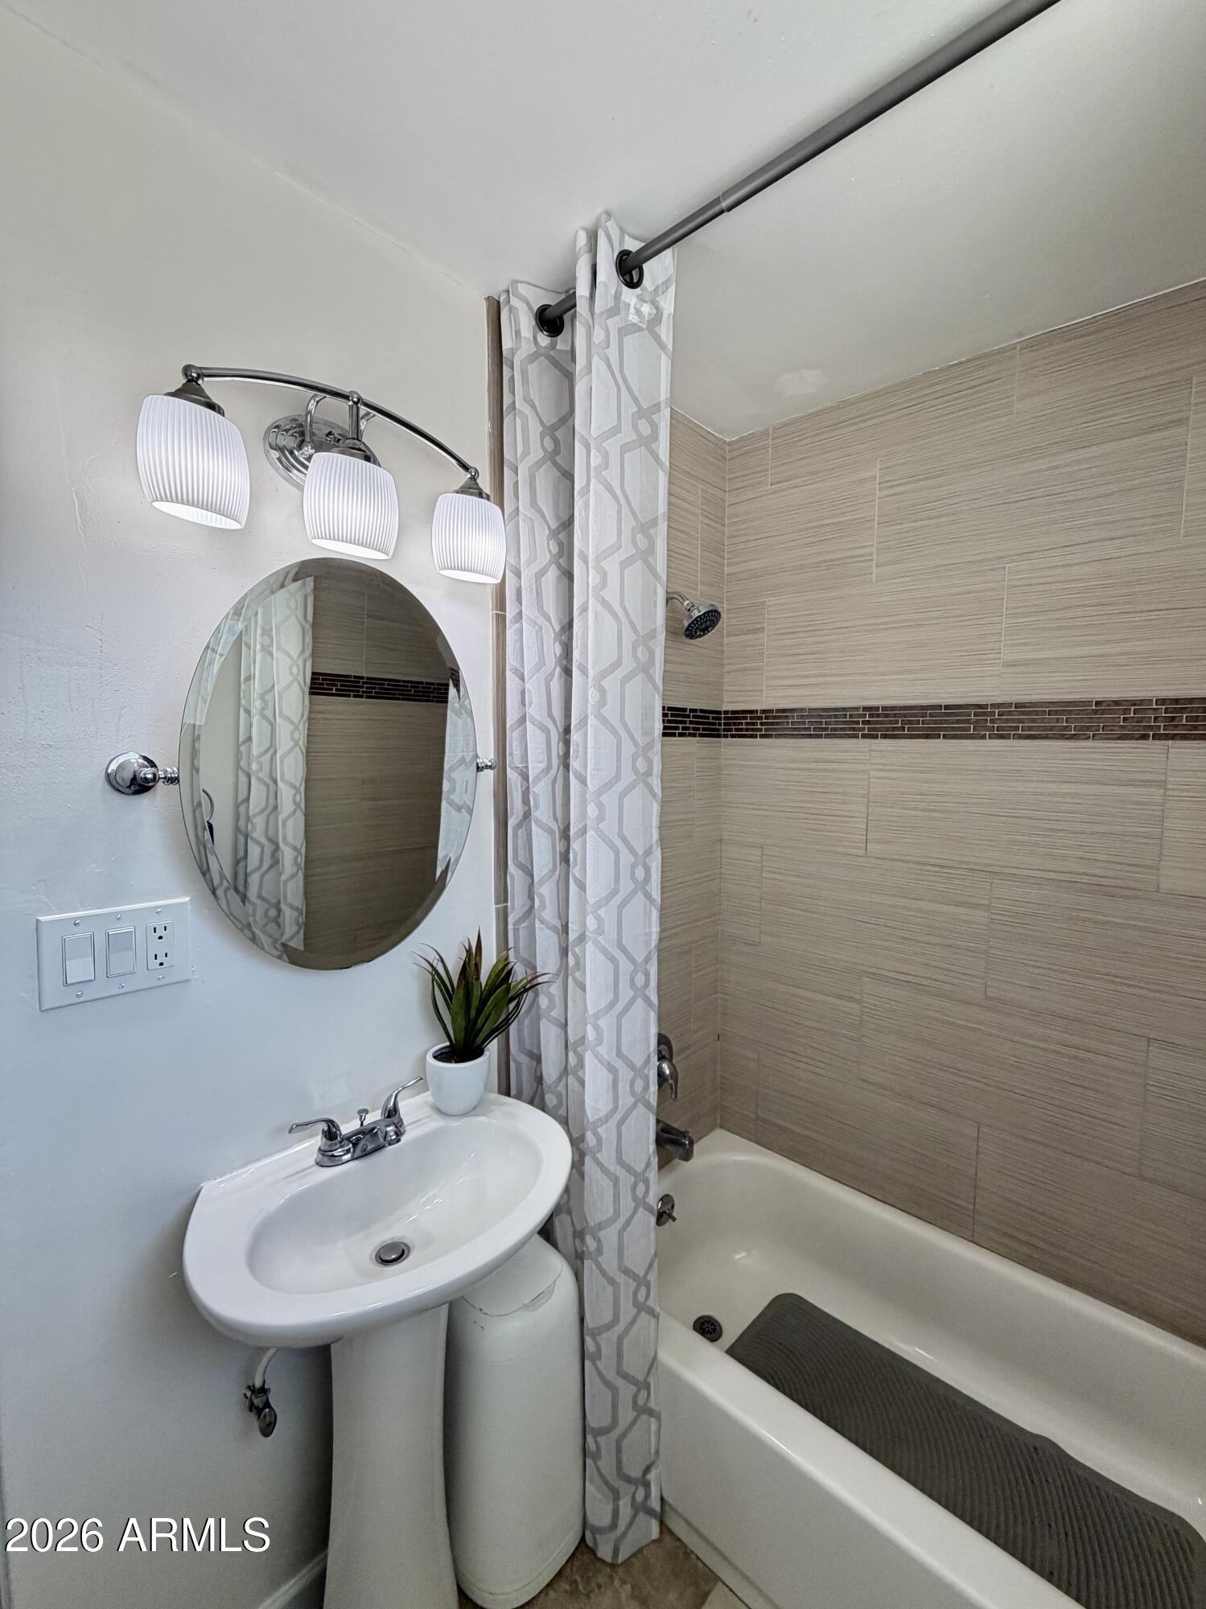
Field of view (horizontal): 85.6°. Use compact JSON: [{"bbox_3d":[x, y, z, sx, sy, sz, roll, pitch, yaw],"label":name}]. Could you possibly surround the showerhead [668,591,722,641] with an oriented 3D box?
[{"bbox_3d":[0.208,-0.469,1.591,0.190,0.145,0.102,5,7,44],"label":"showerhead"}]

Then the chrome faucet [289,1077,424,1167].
[{"bbox_3d":[-0.371,0.526,1.050,0.152,0.085,0.226,5,7,44],"label":"chrome faucet"}]

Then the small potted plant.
[{"bbox_3d":[-0.228,0.399,1.176,0.195,0.318,0.205,0,5,0],"label":"small potted plant"}]

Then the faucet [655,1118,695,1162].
[{"bbox_3d":[0.186,0.886,1.728,0.138,0.080,0.052,5,7,44],"label":"faucet"}]

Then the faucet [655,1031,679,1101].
[{"bbox_3d":[0.166,0.712,1.732,0.082,0.173,0.174,5,7,44],"label":"faucet"}]

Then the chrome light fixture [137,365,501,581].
[{"bbox_3d":[-0.391,-0.498,0.986,0.174,0.238,0.534,5,7,44],"label":"chrome light fixture"}]

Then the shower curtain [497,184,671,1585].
[{"bbox_3d":[-0.051,0.199,1.217,0.395,2.250,0.115,5,7,44],"label":"shower curtain"}]

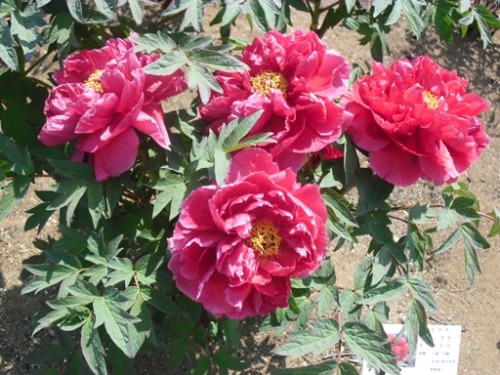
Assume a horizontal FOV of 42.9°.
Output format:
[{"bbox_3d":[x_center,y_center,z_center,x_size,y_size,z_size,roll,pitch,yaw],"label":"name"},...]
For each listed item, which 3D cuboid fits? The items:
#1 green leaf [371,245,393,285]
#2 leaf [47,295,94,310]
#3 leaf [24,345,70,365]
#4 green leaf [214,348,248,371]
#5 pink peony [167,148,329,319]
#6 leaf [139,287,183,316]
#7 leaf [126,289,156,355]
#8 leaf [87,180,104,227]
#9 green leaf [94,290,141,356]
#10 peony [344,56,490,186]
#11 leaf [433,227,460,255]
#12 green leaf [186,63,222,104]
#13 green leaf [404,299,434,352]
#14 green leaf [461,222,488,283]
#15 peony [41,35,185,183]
[{"bbox_3d":[0.178,0.106,0.870,0.023,0.015,0.057,19,73,13],"label":"green leaf"},{"bbox_3d":[-0.229,0.146,0.810,0.060,0.014,0.019,-1,56,-1],"label":"leaf"},{"bbox_3d":[-0.280,0.231,0.880,0.074,0.015,0.022,-20,53,12],"label":"leaf"},{"bbox_3d":[-0.026,0.244,0.900,0.049,0.015,0.030,8,52,-12],"label":"green leaf"},{"bbox_3d":[-0.002,0.055,0.740,0.175,0.105,0.170,-3,73,-3],"label":"pink peony"},{"bbox_3d":[-0.117,0.151,0.840,0.068,0.015,0.024,30,55,15],"label":"leaf"},{"bbox_3d":[-0.135,0.168,0.785,0.032,0.080,0.020,2,0,1],"label":"leaf"},{"bbox_3d":[-0.202,0.021,0.830,0.023,0.014,0.071,-6,67,-3],"label":"leaf"},{"bbox_3d":[-0.161,0.165,0.765,0.040,0.022,0.081,-26,90,-14],"label":"green leaf"},{"bbox_3d":[0.216,-0.085,0.820,0.178,0.110,0.150,0,60,0],"label":"peony"},{"bbox_3d":[0.269,0.073,0.870,0.015,0.053,0.015,48,18,23],"label":"leaf"},{"bbox_3d":[-0.065,-0.130,0.790,0.039,0.018,0.064,-20,70,-14],"label":"green leaf"},{"bbox_3d":[0.213,0.175,0.800,0.034,0.074,0.022,-11,8,-5],"label":"green leaf"},{"bbox_3d":[0.311,0.090,0.880,0.030,0.016,0.081,-5,76,-10],"label":"green leaf"},{"bbox_3d":[-0.169,-0.097,0.780,0.170,0.130,0.170,-15,38,14],"label":"peony"}]

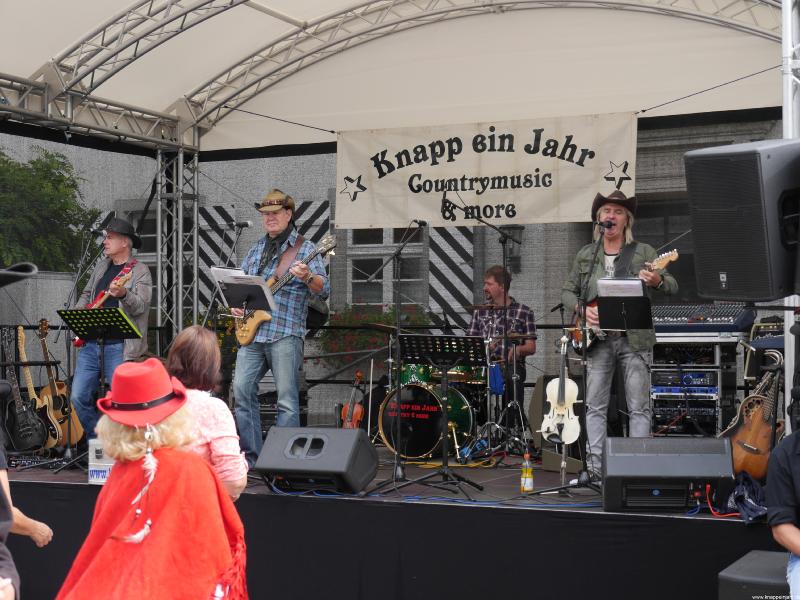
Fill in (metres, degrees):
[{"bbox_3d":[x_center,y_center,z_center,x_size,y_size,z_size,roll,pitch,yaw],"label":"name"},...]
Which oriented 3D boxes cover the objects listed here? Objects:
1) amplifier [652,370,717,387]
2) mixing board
[{"bbox_3d":[2.040,0.540,10.280,0.483,0.090,0.380,-1,-2,28],"label":"amplifier"},{"bbox_3d":[2.070,0.126,10.270,0.780,0.200,0.500,-1,-2,28],"label":"mixing board"}]

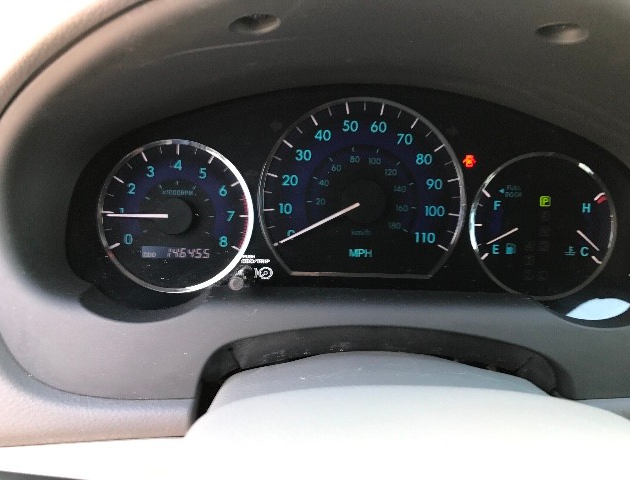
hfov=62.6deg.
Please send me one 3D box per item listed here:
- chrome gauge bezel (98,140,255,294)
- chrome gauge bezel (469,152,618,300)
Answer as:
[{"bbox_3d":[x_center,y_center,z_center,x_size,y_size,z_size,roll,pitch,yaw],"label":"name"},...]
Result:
[{"bbox_3d":[-0.092,-0.016,0.347,0.102,0.102,0.018,1,-1,-3],"label":"chrome gauge bezel"},{"bbox_3d":[0.157,-0.010,0.359,0.102,0.102,0.018,1,-1,-3],"label":"chrome gauge bezel"}]

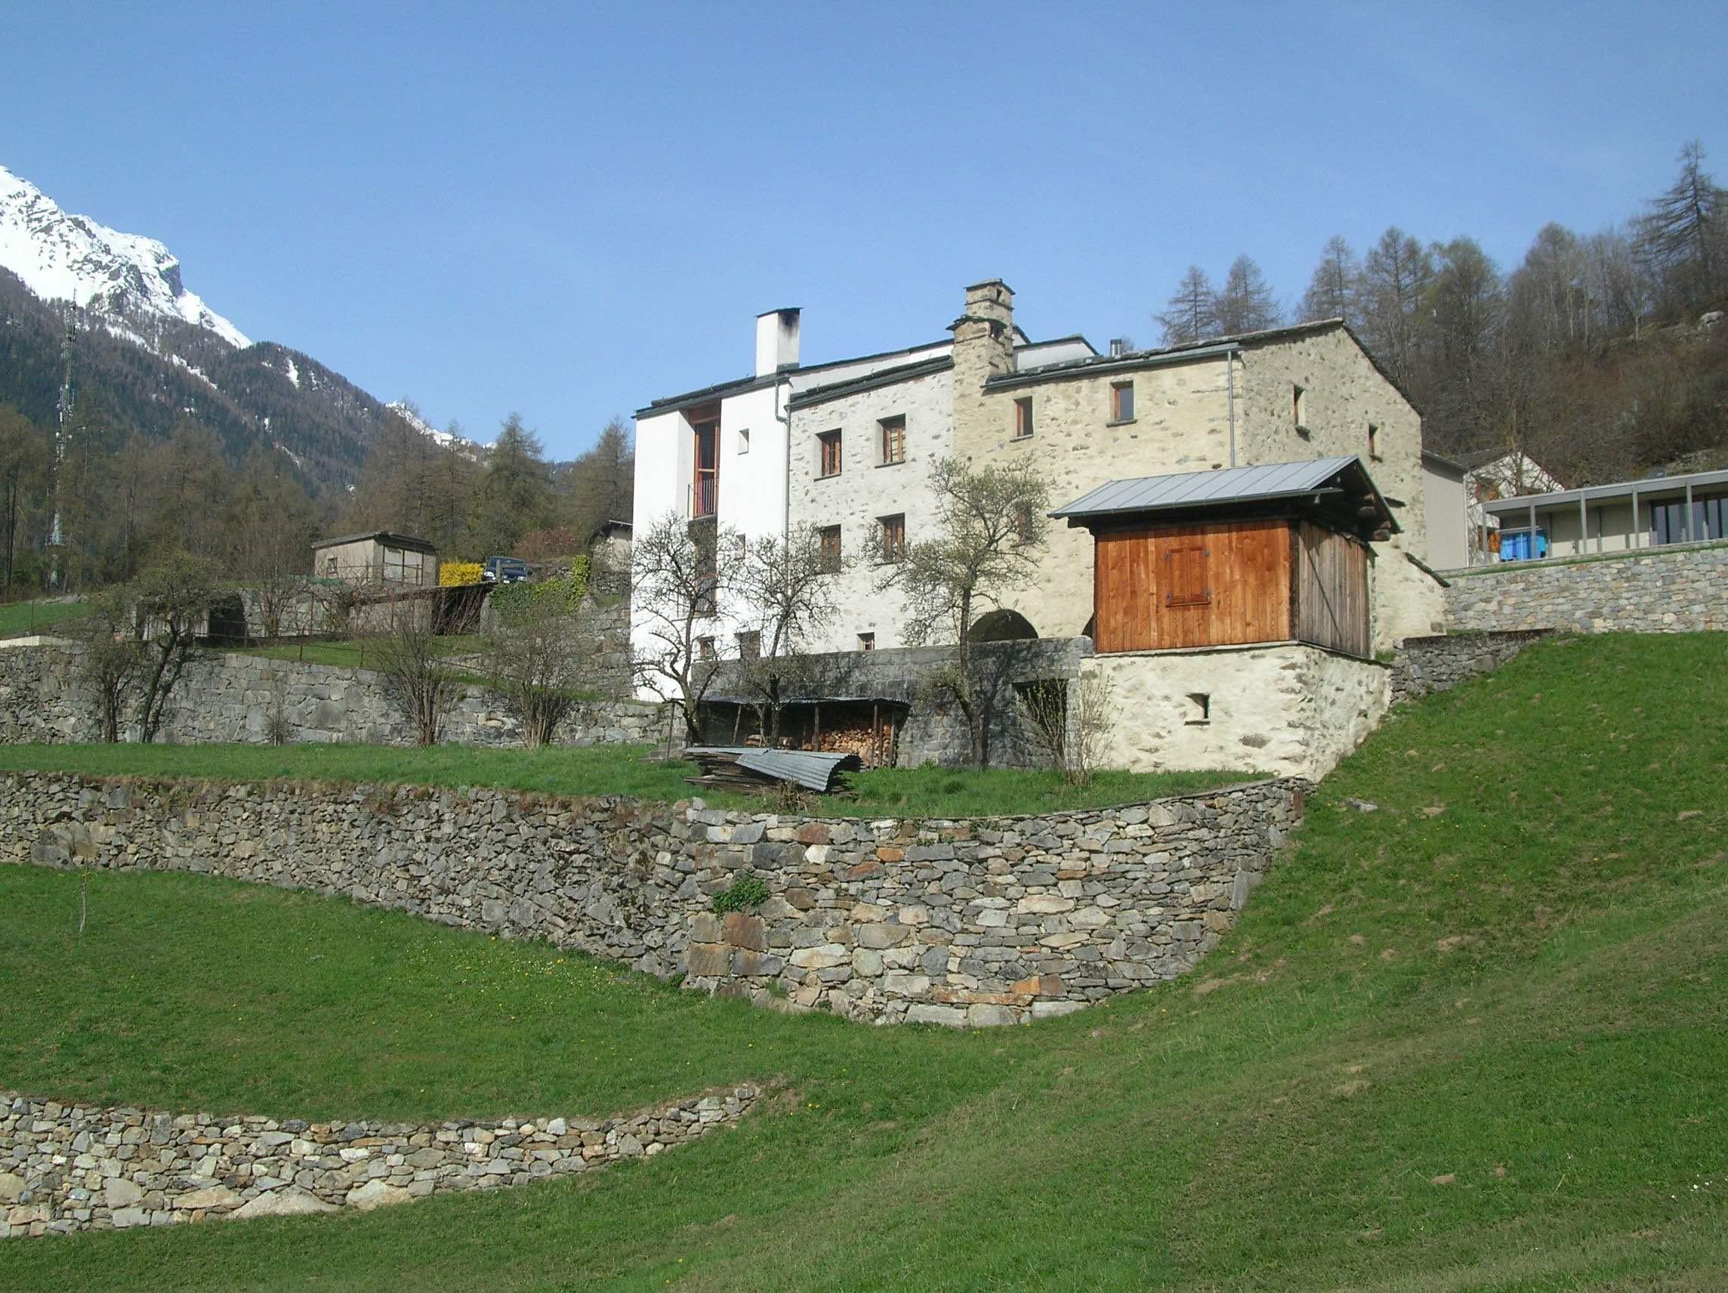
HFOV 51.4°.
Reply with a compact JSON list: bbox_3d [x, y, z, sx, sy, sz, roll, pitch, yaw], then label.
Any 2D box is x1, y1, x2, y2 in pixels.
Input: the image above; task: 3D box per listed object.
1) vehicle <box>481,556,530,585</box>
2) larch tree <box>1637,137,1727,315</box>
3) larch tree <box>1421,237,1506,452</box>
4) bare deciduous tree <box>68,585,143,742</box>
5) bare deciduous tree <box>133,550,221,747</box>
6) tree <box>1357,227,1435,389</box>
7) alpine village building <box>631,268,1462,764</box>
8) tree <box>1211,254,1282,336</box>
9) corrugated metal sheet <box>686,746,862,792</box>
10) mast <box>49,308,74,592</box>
[{"bbox_3d":[-13.548,-2.627,67.861,1.750,1.550,4.200,3,-8,-18],"label":"vehicle"},{"bbox_3d":[52.493,-26.592,114.349,6.000,11.900,6.000,-3,-8,25],"label":"larch tree"},{"bbox_3d":[40.558,-20.486,121.620,5.600,15.100,5.600,-2,-8,19],"label":"larch tree"},{"bbox_3d":[-20.607,0.465,48.808,2.100,4.300,2.100,4,-8,-23],"label":"bare deciduous tree"},{"bbox_3d":[-18.759,0.001,48.869,2.500,5.300,2.500,3,-8,-21],"label":"bare deciduous tree"},{"bbox_3d":[36.633,-21.872,123.808,5.200,14.600,5.200,-2,-8,17],"label":"tree"},{"bbox_3d":[4.483,-2.130,49.345,20.800,13.000,15.200,-5,-9,36],"label":"alpine village building"},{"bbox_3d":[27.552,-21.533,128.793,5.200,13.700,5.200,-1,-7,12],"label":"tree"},{"bbox_3d":[-1.943,2.575,38.279,3.400,0.800,1.300,-3,-8,23],"label":"corrugated metal sheet"},{"bbox_3d":[-104.921,-26.446,235.104,2.600,39.700,2.600,4,-8,-24],"label":"mast"}]

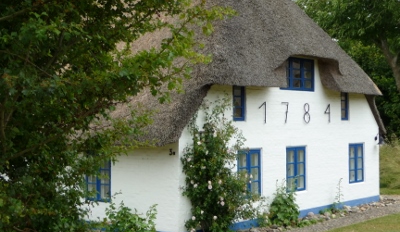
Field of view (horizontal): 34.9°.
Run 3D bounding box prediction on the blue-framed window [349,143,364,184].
[{"bbox_3d":[4.856,1.465,19.817,0.110,1.200,0.910,-1,-1,42],"label":"blue-framed window"}]

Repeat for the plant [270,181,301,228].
[{"bbox_3d":[2.205,2.260,16.280,0.660,1.120,0.920,-1,-1,42],"label":"plant"}]

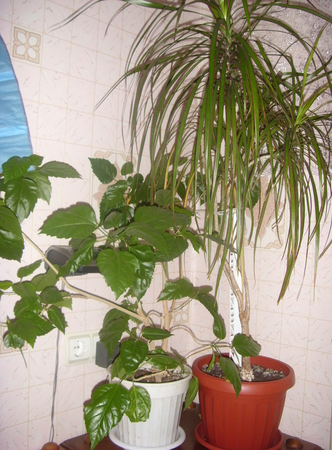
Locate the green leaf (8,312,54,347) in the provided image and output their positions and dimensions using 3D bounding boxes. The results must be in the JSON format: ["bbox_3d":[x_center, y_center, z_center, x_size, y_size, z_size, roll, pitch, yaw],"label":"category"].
[{"bbox_3d":[-0.316,0.243,0.940,0.104,0.078,0.019,22,-28,3],"label":"green leaf"}]

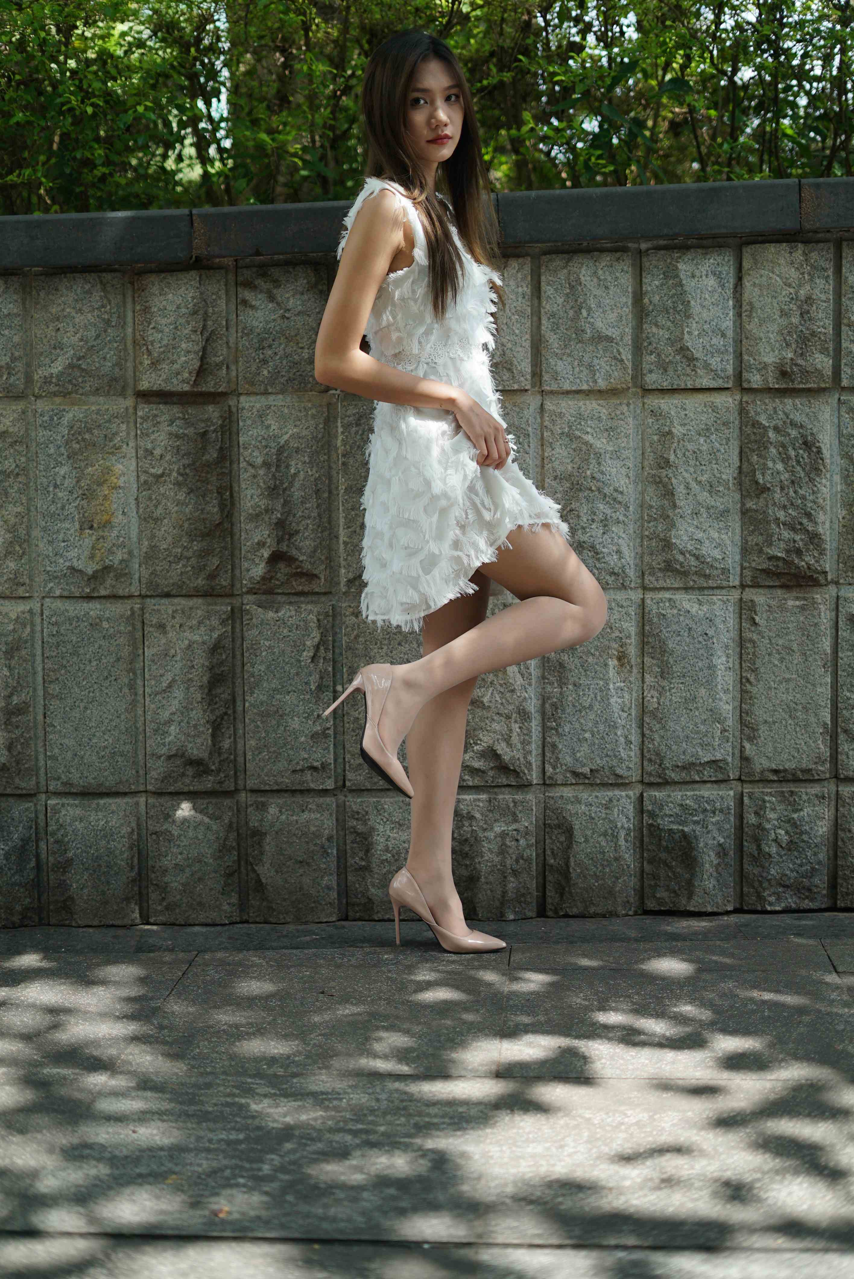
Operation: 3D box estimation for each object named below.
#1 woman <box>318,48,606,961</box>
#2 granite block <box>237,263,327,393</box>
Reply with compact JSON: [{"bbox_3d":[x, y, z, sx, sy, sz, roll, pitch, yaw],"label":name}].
[{"bbox_3d":[0.066,-0.276,3.350,0.530,1.740,0.430,1,5,22],"label":"woman"},{"bbox_3d":[-0.295,-0.631,3.634,0.187,0.265,0.100,-1,4,-2],"label":"granite block"}]

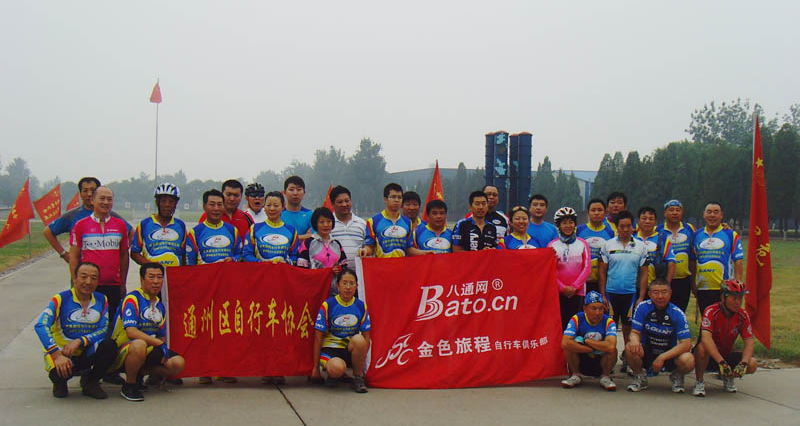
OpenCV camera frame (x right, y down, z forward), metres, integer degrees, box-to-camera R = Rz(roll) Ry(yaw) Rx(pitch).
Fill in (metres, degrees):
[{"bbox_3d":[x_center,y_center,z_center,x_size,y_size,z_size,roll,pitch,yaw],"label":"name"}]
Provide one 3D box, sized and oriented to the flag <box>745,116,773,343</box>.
[{"bbox_3d":[3.949,0.203,9.900,0.300,2.550,0.180,1,0,14],"label":"flag"}]

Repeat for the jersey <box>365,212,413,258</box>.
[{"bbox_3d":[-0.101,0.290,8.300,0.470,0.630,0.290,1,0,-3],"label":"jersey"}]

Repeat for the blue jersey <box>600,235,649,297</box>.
[{"bbox_3d":[2.202,0.509,8.820,0.470,0.600,0.280,1,0,5],"label":"blue jersey"}]

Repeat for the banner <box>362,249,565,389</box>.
[{"bbox_3d":[0.578,0.950,8.080,1.860,1.170,0.180,-2,-3,-9],"label":"banner"}]

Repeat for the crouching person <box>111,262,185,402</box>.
[{"bbox_3d":[-2.067,0.958,7.448,0.580,1.090,0.720,1,0,-24],"label":"crouching person"}]

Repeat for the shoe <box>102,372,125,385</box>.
[{"bbox_3d":[-2.570,1.483,8.100,0.105,0.110,0.280,2,0,-43],"label":"shoe"}]

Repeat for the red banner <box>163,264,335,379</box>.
[{"bbox_3d":[-1.307,0.930,7.800,1.460,1.000,0.100,1,0,-10],"label":"red banner"}]

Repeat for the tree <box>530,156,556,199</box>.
[{"bbox_3d":[12.350,-1.720,78.013,2.500,6.510,2.500,1,0,0],"label":"tree"}]

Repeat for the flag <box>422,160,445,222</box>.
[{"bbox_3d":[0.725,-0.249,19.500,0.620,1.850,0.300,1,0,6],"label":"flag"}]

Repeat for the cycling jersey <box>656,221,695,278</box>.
[{"bbox_3d":[2.914,0.408,9.550,0.490,0.640,0.290,1,0,11],"label":"cycling jersey"}]

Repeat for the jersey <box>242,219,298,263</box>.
[{"bbox_3d":[-1.197,0.354,8.300,0.490,0.600,0.320,1,0,-14],"label":"jersey"}]

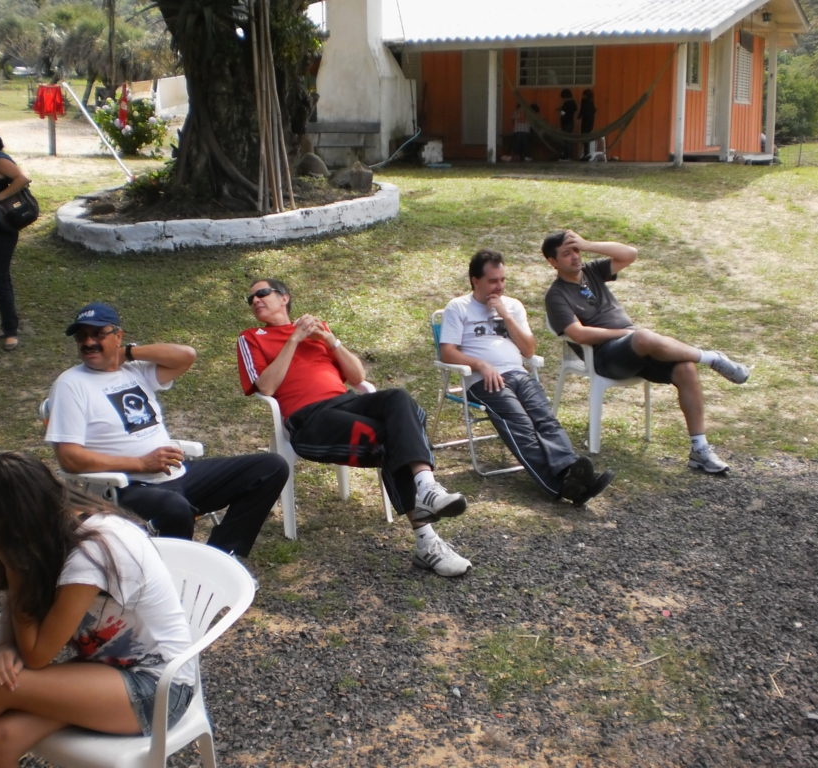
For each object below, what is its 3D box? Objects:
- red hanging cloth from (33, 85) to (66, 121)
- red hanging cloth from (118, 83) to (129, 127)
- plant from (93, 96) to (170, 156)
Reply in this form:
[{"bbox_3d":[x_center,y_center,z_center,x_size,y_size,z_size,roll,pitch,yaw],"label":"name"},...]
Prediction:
[{"bbox_3d":[-6.855,-5.368,20.306,0.640,0.720,0.180,-3,14,-11],"label":"red hanging cloth"},{"bbox_3d":[-5.318,-5.187,19.835,0.250,0.840,0.150,-3,14,-11],"label":"red hanging cloth"},{"bbox_3d":[-5.674,-5.265,21.773,1.600,1.300,1.500,-4,14,-15],"label":"plant"}]

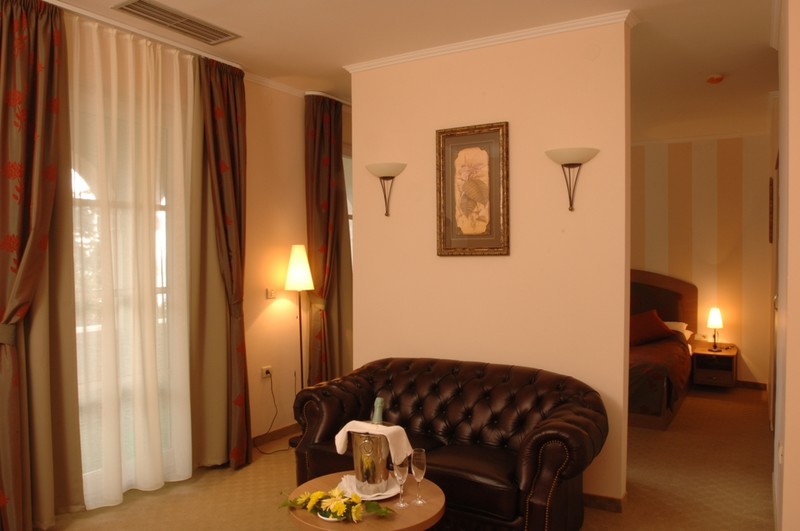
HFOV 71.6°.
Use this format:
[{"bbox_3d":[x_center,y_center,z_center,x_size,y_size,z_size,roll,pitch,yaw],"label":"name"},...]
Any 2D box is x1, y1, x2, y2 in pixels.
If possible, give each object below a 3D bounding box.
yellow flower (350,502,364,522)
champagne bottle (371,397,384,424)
[{"bbox_3d":[-0.157,0.913,2.050,0.055,0.062,0.058,0,1,-3],"label":"yellow flower"},{"bbox_3d":[-0.096,0.725,2.360,0.088,0.320,0.088,5,-3,0],"label":"champagne bottle"}]

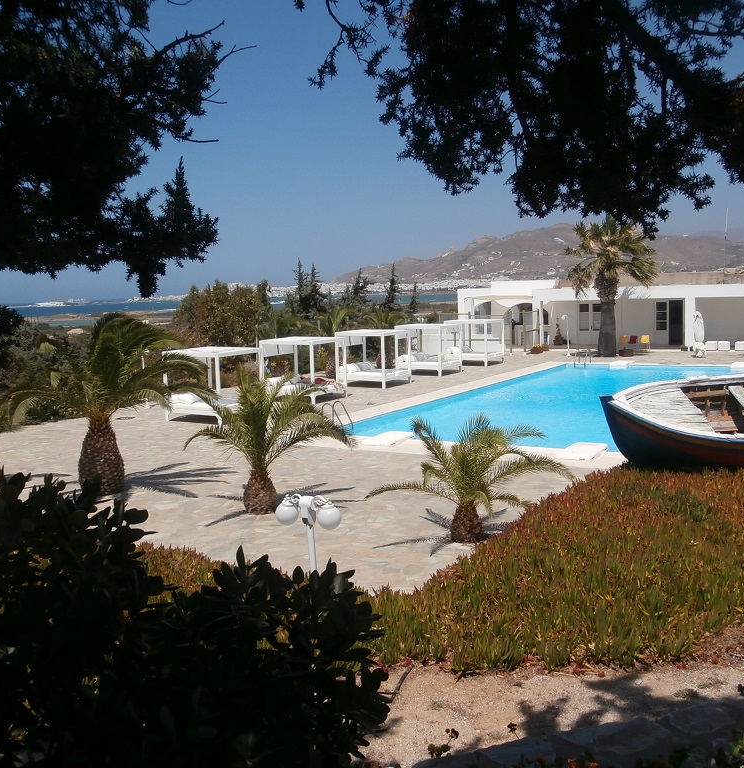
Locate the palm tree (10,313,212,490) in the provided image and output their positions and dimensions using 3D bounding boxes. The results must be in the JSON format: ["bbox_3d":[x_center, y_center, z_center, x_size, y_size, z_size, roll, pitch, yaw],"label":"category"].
[{"bbox_3d":[-4.705,0.323,16.326,3.408,3.281,3.170,-4,6,-17],"label":"palm tree"}]

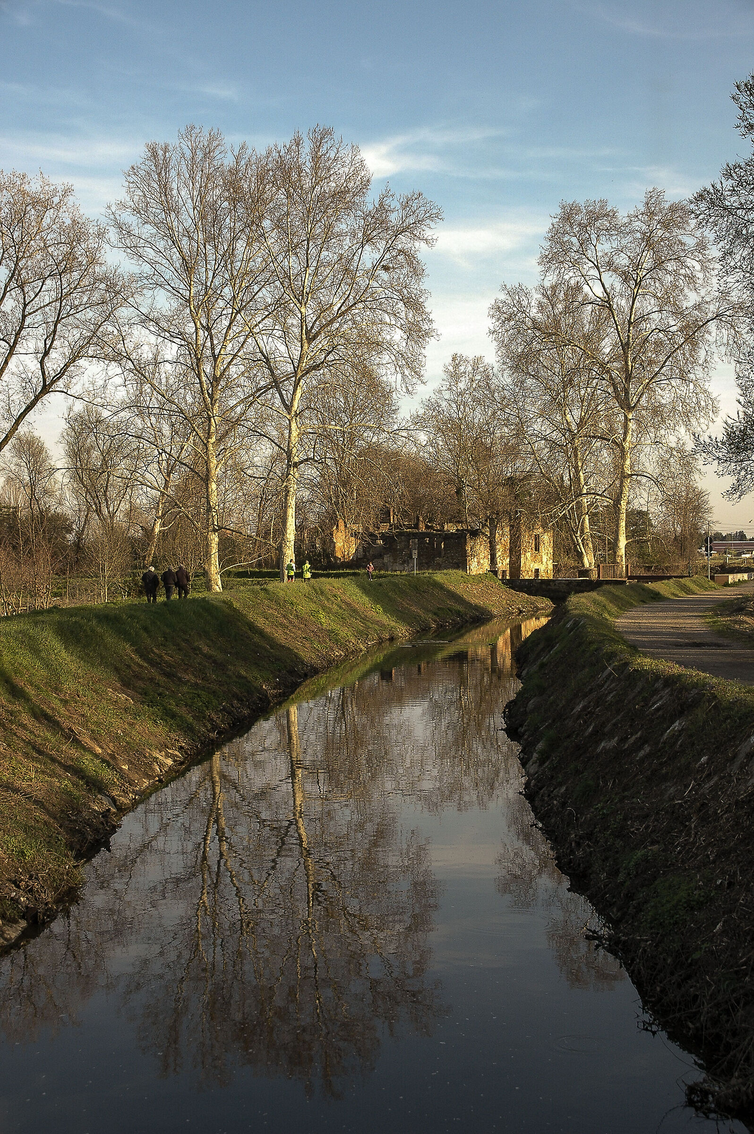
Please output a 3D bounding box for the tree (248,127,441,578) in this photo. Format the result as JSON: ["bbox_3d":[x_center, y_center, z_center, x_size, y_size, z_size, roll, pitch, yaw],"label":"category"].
[{"bbox_3d":[-2.478,-16.225,123.000,14.732,34.962,14.290,-1,1,0],"label":"tree"}]

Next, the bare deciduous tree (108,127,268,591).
[{"bbox_3d":[-15.365,-16.955,131.000,13.087,38.032,12.694,-1,1,0],"label":"bare deciduous tree"}]

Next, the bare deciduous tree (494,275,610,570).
[{"bbox_3d":[17.678,-14.215,163.000,12.325,29.239,11.956,-1,1,0],"label":"bare deciduous tree"}]

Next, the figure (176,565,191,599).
[{"bbox_3d":[-9.165,0.707,76.000,0.640,1.710,0.500,-1,1,5],"label":"figure"}]

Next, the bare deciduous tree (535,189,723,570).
[{"bbox_3d":[25.438,-18.732,162.000,19.045,38.806,18.474,-1,1,0],"label":"bare deciduous tree"}]

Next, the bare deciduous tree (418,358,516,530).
[{"bbox_3d":[12.376,-14.765,222.000,14.213,29.897,13.787,-1,1,0],"label":"bare deciduous tree"}]

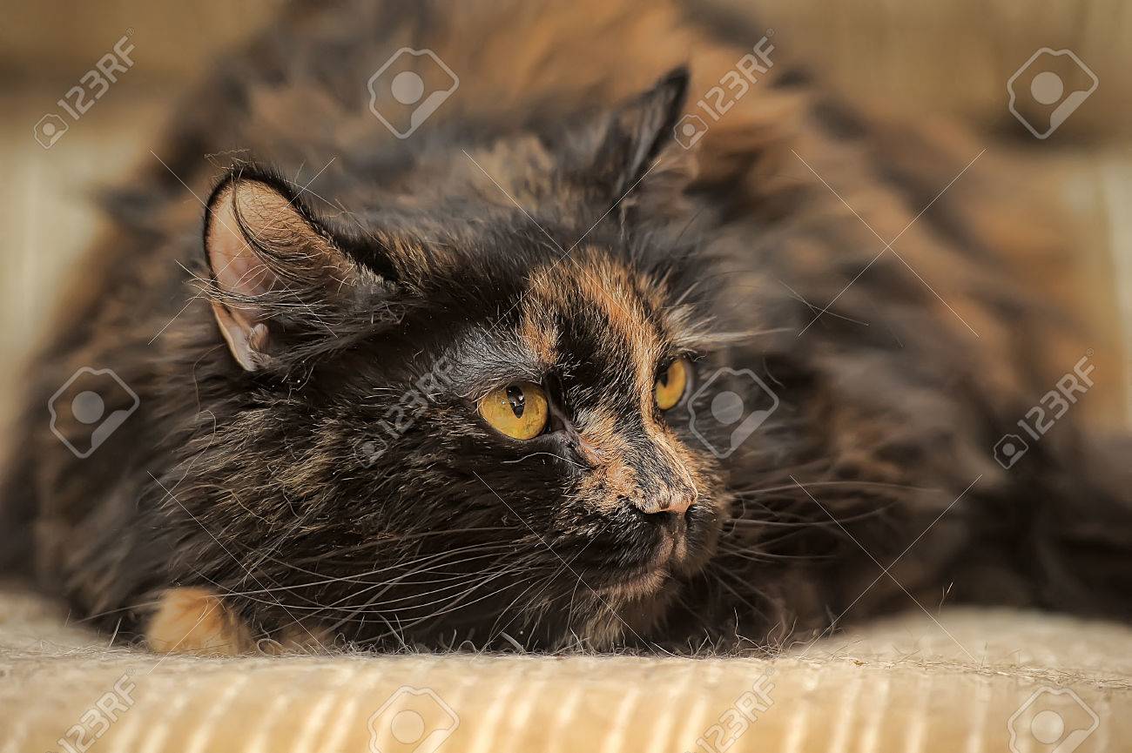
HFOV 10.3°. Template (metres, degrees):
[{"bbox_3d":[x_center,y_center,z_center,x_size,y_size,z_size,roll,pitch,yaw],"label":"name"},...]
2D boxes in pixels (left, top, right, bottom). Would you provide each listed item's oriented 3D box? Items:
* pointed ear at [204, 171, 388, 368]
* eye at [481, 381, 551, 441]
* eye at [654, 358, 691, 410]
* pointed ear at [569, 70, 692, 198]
[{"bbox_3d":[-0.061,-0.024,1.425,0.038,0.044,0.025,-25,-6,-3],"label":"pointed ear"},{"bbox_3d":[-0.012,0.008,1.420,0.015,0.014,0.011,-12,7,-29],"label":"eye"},{"bbox_3d":[0.024,0.002,1.430,0.009,0.013,0.016,5,-3,42],"label":"eye"},{"bbox_3d":[0.015,-0.057,1.475,0.021,0.040,0.034,31,-12,7],"label":"pointed ear"}]

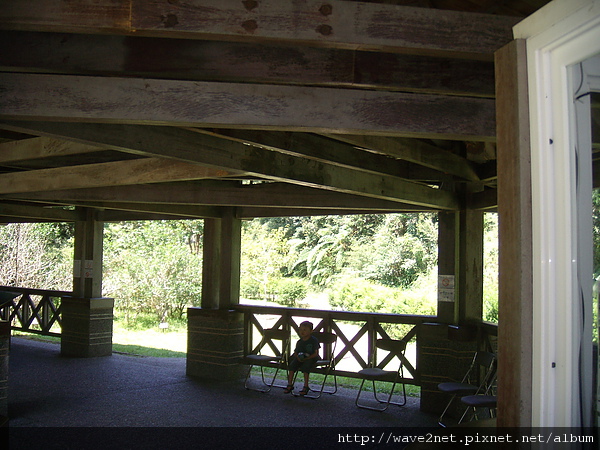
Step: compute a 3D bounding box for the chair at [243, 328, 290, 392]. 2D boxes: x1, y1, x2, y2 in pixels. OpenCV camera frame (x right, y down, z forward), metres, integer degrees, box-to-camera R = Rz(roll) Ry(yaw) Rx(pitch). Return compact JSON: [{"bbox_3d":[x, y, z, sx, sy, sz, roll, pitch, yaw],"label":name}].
[{"bbox_3d":[-0.435,1.801,8.756,0.450,0.770,0.460,-1,-3,36],"label":"chair"}]

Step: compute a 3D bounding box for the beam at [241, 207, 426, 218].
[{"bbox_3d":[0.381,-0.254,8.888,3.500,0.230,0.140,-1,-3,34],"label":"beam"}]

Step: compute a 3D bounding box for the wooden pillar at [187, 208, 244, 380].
[{"bbox_3d":[-1.213,1.034,9.836,0.800,2.440,0.480,-1,-4,33],"label":"wooden pillar"}]

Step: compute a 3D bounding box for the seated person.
[{"bbox_3d":[0.059,1.688,8.454,0.360,0.920,0.470,-2,-4,40],"label":"seated person"}]

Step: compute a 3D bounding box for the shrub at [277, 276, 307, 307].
[{"bbox_3d":[-0.260,2.473,24.500,1.200,1.120,1.100,1,-3,0],"label":"shrub"}]

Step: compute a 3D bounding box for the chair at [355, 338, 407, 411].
[{"bbox_3d":[0.985,1.774,7.803,0.450,0.770,0.460,-1,-3,38],"label":"chair"}]

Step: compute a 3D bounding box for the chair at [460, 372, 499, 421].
[{"bbox_3d":[1.778,1.702,6.171,0.480,0.780,0.450,1,-3,-9],"label":"chair"}]

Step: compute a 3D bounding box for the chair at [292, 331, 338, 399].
[{"bbox_3d":[0.213,1.824,8.618,0.450,0.770,0.470,-1,-4,35],"label":"chair"}]

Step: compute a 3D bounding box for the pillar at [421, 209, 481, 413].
[{"bbox_3d":[1.791,0.993,7.755,0.550,2.380,0.720,4,-5,-45],"label":"pillar"}]

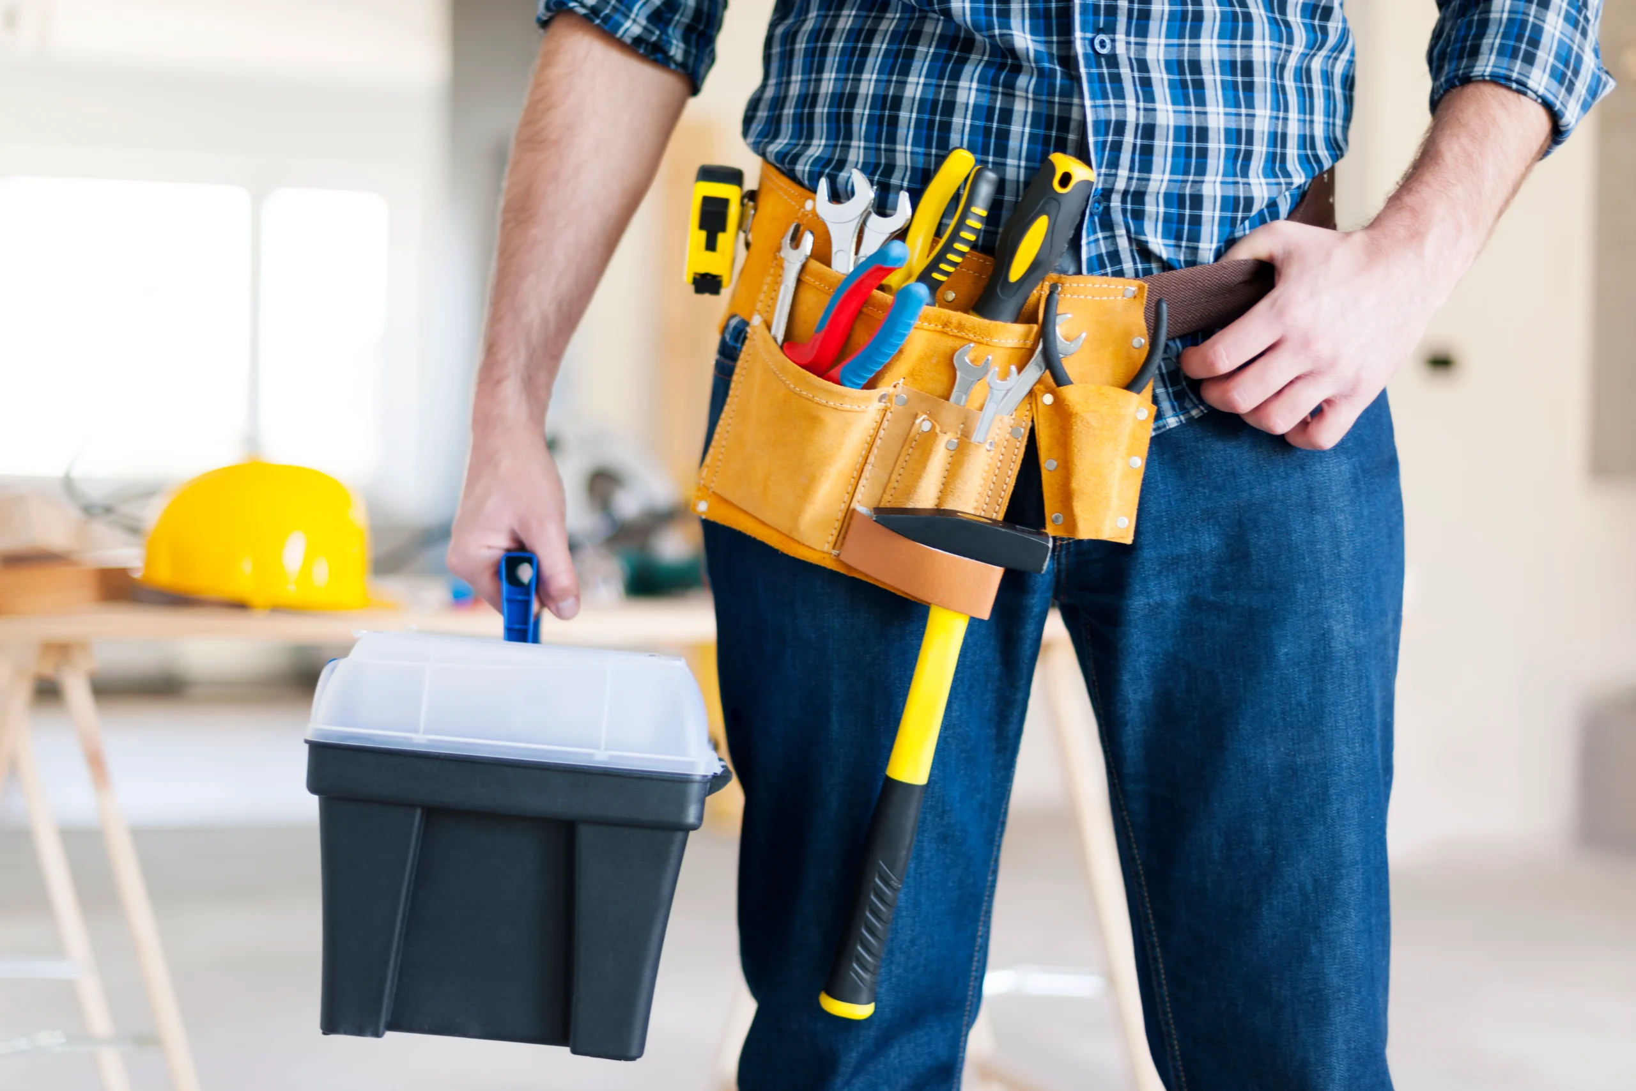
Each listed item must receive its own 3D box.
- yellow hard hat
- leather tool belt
[{"bbox_3d":[-0.602,-0.012,2.470,0.275,0.158,0.215,4,2,13],"label":"yellow hard hat"},{"bbox_3d":[0.118,-0.098,1.380,0.385,0.265,0.290,0,2,-3],"label":"leather tool belt"}]

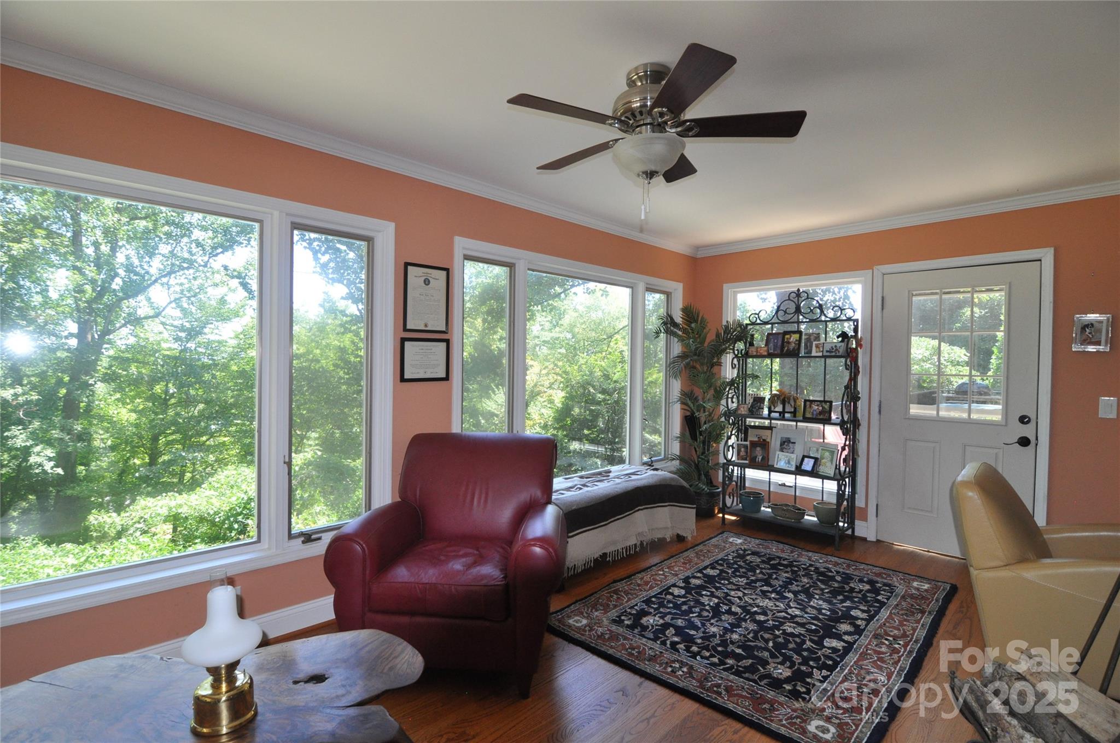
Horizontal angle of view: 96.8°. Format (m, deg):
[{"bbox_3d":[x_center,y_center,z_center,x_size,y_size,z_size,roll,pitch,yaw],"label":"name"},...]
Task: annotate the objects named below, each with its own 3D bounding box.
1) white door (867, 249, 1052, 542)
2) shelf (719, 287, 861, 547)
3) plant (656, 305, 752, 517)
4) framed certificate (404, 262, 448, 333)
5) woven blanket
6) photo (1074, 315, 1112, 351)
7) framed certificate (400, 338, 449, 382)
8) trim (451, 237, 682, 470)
[{"bbox_3d":[2.730,0.261,3.451,0.100,2.115,1.015,0,1,-43],"label":"white door"},{"bbox_3d":[1.822,0.303,3.984,0.420,1.990,0.930,0,1,-43],"label":"shelf"},{"bbox_3d":[1.323,0.342,4.449,0.630,1.890,0.630,0,1,-43],"label":"plant"},{"bbox_3d":[-0.762,-0.416,2.873,0.287,0.390,0.025,0,1,-43],"label":"framed certificate"},{"bbox_3d":[0.351,0.984,3.532,1.340,0.450,0.550,0,1,-43],"label":"woven blanket"},{"bbox_3d":[3.158,-0.229,2.950,0.025,0.219,0.165,0,1,-43],"label":"photo"},{"bbox_3d":[-0.770,-0.067,2.877,0.313,0.250,0.025,0,1,-43],"label":"framed certificate"},{"bbox_3d":[0.253,0.065,3.864,2.480,1.790,0.100,0,1,-43],"label":"trim"}]

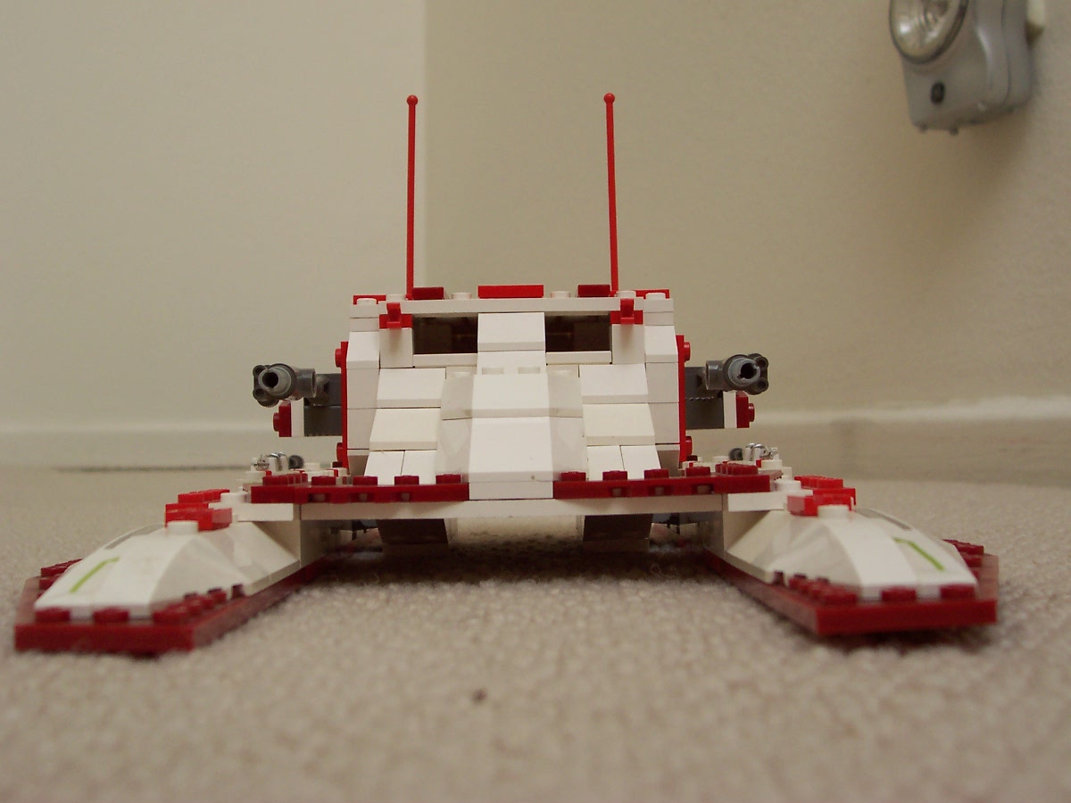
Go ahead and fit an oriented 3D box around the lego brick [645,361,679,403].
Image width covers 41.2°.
[{"bbox_3d":[0.031,-0.004,0.350,0.008,0.010,0.011,-1,-1,0],"label":"lego brick"}]

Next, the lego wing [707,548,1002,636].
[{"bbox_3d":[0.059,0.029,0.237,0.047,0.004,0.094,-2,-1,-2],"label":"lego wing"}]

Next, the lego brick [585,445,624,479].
[{"bbox_3d":[0.015,0.014,0.315,0.008,0.010,0.022,-1,-1,0],"label":"lego brick"}]

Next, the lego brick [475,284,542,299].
[{"bbox_3d":[-0.006,-0.026,0.350,0.016,0.003,0.011,-1,-1,0],"label":"lego brick"}]

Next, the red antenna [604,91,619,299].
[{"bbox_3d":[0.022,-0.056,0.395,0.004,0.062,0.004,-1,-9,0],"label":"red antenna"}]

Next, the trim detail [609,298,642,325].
[{"bbox_3d":[0.022,-0.022,0.346,0.008,0.006,0.012,-1,-1,0],"label":"trim detail"}]

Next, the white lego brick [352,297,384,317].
[{"bbox_3d":[-0.042,-0.023,0.355,0.008,0.005,0.008,-1,-1,0],"label":"white lego brick"}]

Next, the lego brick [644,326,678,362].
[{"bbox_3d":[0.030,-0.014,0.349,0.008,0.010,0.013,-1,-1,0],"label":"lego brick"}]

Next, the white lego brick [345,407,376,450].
[{"bbox_3d":[-0.041,0.007,0.348,0.008,0.010,0.011,-1,-1,0],"label":"white lego brick"}]

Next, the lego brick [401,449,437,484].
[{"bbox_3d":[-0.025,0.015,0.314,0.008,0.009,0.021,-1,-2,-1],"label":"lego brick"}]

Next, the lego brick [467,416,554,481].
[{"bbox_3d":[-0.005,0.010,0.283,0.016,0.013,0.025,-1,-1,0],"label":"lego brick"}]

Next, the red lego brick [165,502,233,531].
[{"bbox_3d":[-0.054,0.019,0.232,0.009,0.004,0.015,-1,-1,0],"label":"red lego brick"}]

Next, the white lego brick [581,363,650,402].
[{"bbox_3d":[0.019,-0.005,0.343,0.016,0.010,0.016,-1,-1,0],"label":"white lego brick"}]

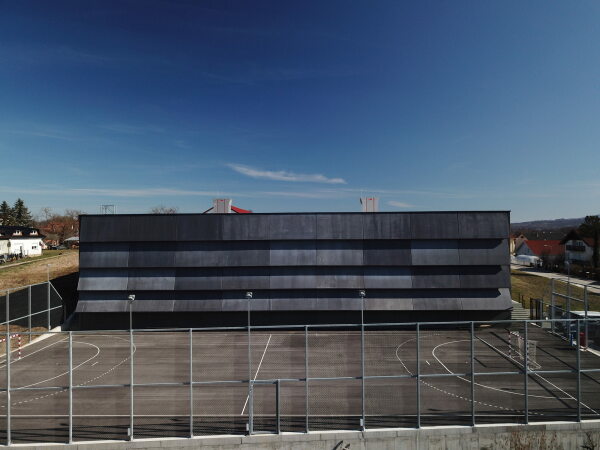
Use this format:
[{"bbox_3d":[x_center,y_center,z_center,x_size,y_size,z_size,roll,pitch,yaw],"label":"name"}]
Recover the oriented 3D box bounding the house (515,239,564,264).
[{"bbox_3d":[57.300,6.400,105.000,9.800,5.800,9.200,-1,-1,0],"label":"house"}]

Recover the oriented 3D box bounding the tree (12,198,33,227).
[{"bbox_3d":[-69.208,-0.373,112.000,5.800,12.500,5.800,-1,-1,0],"label":"tree"}]

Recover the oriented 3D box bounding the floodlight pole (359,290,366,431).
[{"bbox_3d":[3.336,7.151,23.750,0.380,7.350,0.420,-1,-1,0],"label":"floodlight pole"}]

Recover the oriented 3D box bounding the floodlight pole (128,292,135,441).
[{"bbox_3d":[-8.528,7.225,22.850,0.360,7.350,0.420,-1,-1,2],"label":"floodlight pole"}]

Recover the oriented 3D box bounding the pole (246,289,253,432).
[{"bbox_3d":[-2.632,7.160,23.400,0.360,7.350,0.420,-1,-1,0],"label":"pole"}]

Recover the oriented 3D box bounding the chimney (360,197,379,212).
[{"bbox_3d":[8.790,-2.466,57.000,2.000,2.200,1.800,-1,-1,0],"label":"chimney"}]

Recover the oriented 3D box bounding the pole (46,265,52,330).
[{"bbox_3d":[-25.425,7.469,45.800,0.420,6.800,0.420,-1,-1,23],"label":"pole"}]

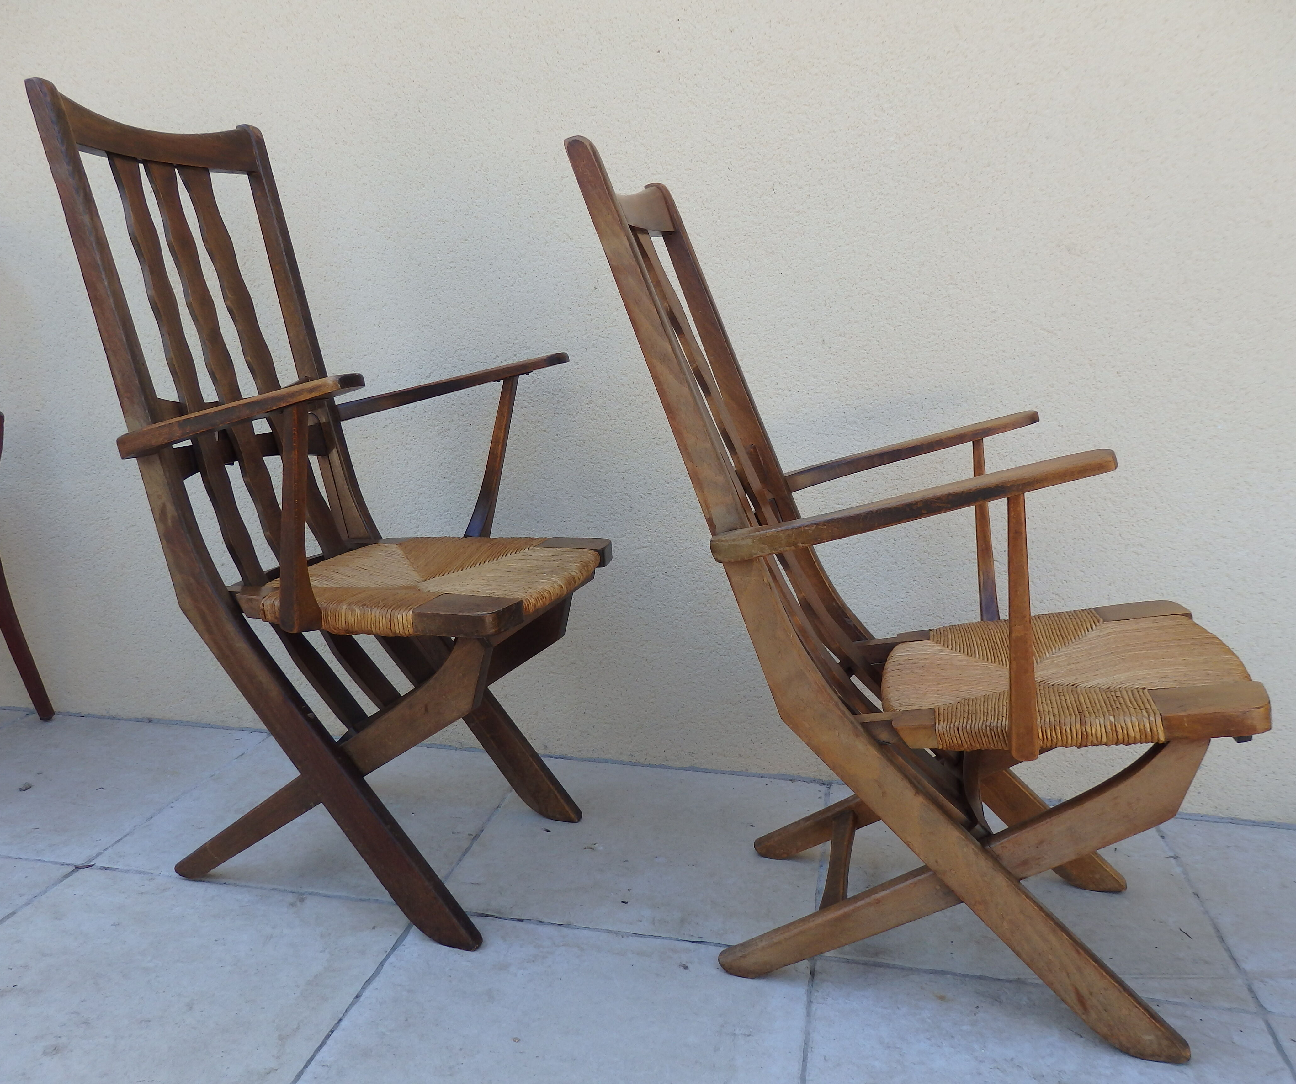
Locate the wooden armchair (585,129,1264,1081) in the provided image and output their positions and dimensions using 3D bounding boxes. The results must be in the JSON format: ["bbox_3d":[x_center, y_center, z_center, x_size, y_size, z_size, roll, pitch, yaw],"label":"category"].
[{"bbox_3d":[0.307,0.036,1.255,0.719,0.947,0.570,4,13,13],"label":"wooden armchair"}]

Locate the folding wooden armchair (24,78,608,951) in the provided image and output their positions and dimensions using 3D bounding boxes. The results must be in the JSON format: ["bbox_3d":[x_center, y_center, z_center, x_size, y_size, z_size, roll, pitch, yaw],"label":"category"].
[{"bbox_3d":[-0.384,-0.055,1.422,0.609,1.037,0.597,5,13,17],"label":"folding wooden armchair"}]

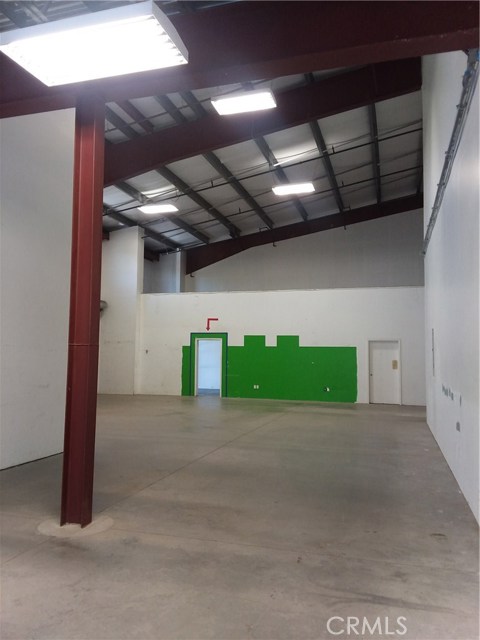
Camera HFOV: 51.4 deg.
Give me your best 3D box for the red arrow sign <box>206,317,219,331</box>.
[{"bbox_3d":[-1.003,0.164,17.870,0.458,0.452,0.020,0,-4,17],"label":"red arrow sign"}]

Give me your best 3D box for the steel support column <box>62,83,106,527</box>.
[{"bbox_3d":[-1.436,-0.138,4.617,0.215,3.947,0.162,0,-4,17],"label":"steel support column"}]

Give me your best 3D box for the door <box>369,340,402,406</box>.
[{"bbox_3d":[4.636,1.669,16.031,0.974,2.033,0.060,0,-4,17],"label":"door"}]

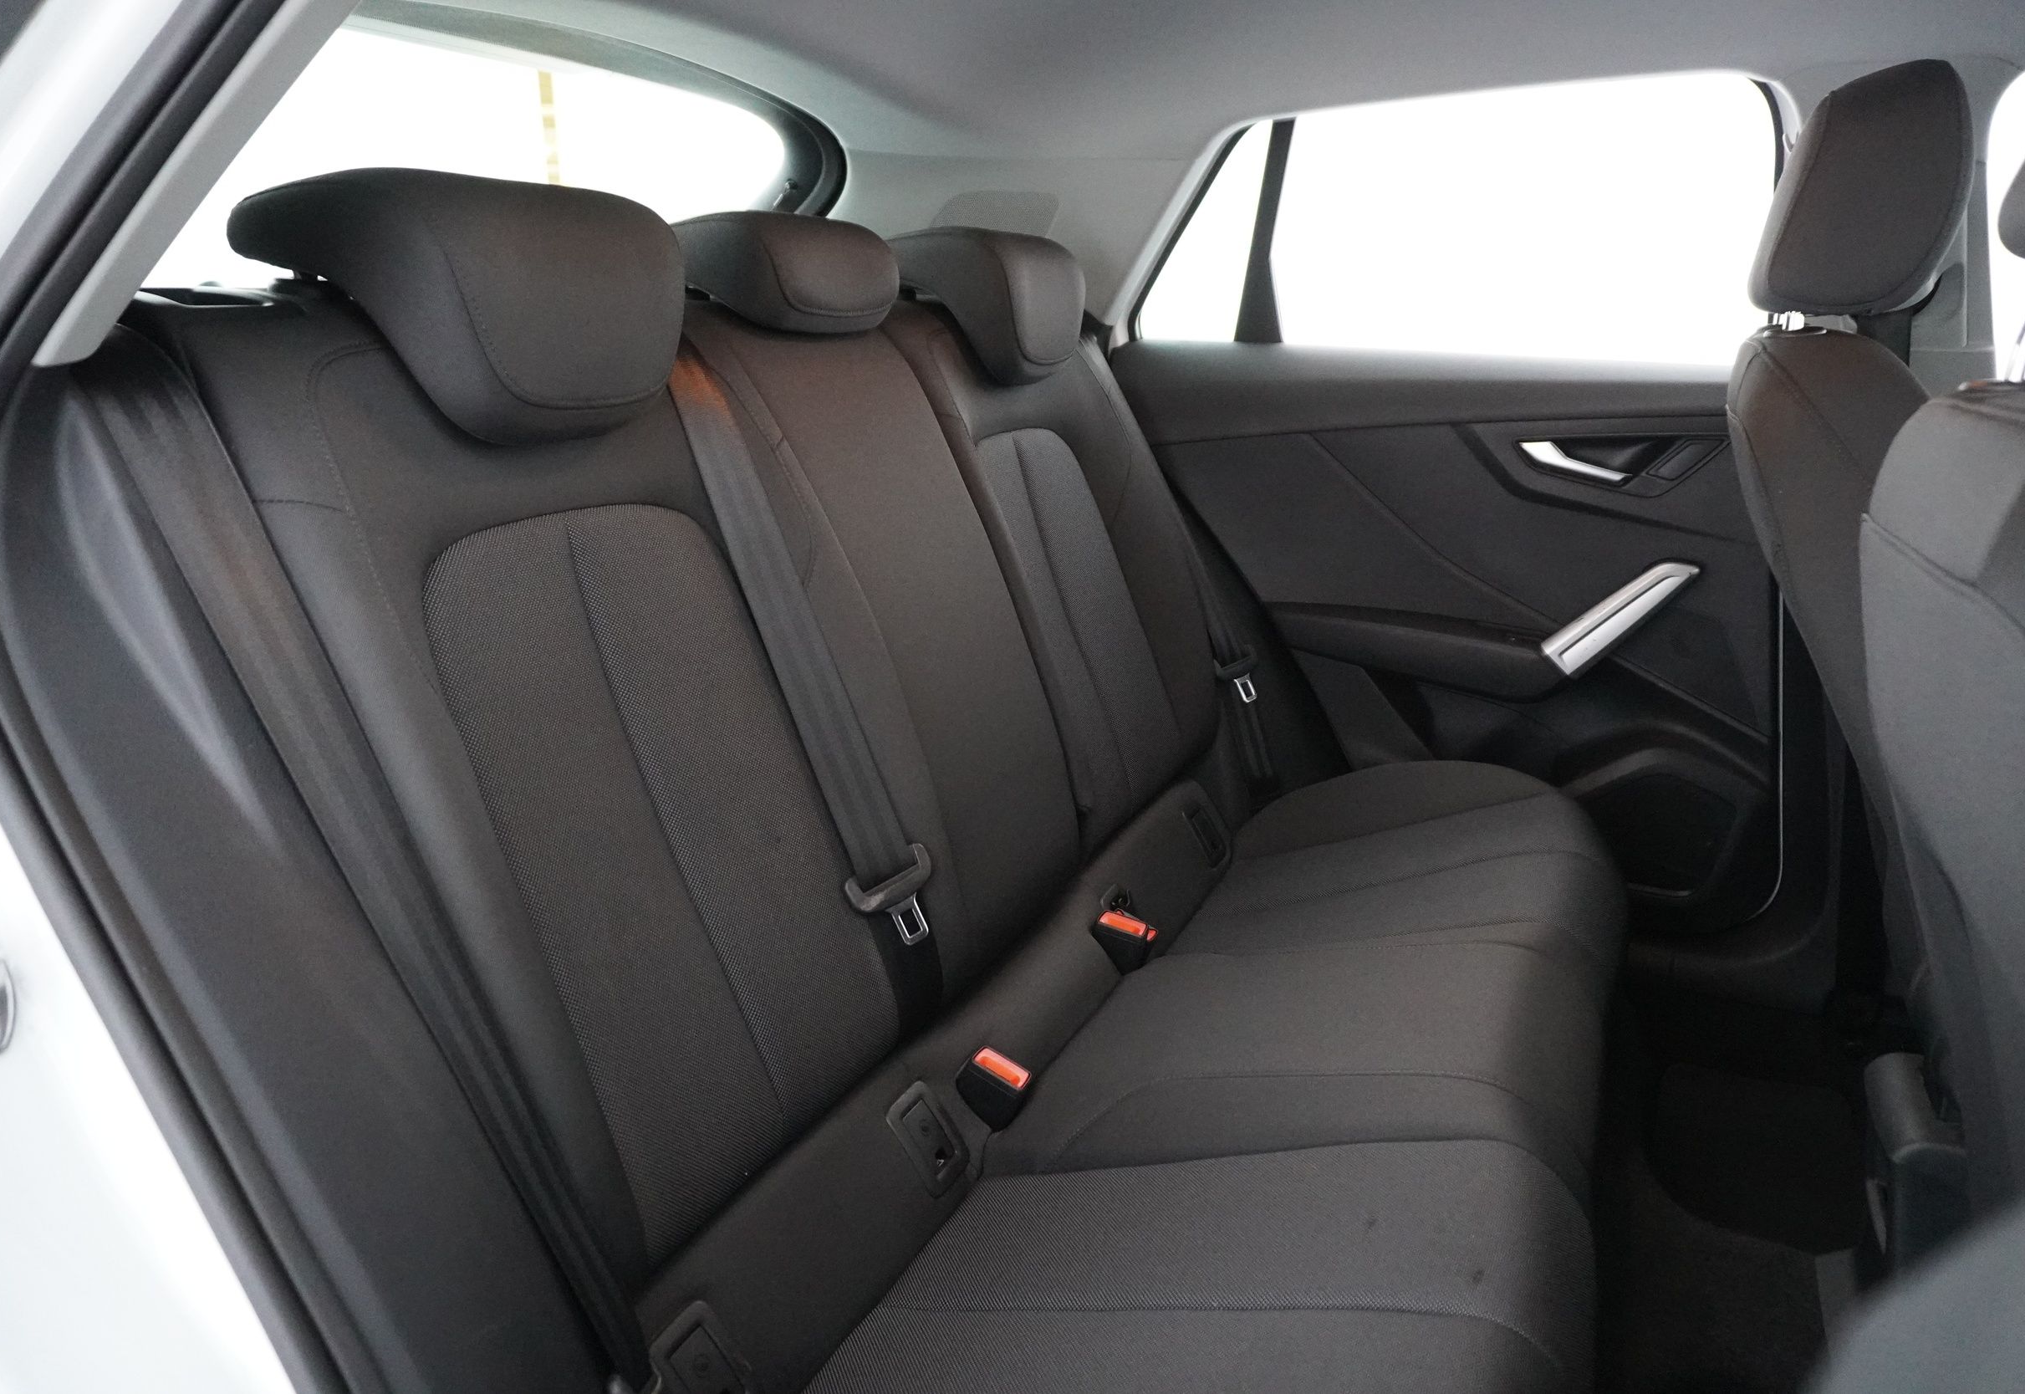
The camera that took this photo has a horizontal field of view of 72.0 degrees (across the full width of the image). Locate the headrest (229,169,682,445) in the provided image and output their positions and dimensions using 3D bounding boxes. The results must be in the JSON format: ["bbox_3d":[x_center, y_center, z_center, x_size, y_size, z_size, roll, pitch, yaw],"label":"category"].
[{"bbox_3d":[-0.342,-0.253,0.899,0.195,0.160,0.240,7,17,24],"label":"headrest"}]

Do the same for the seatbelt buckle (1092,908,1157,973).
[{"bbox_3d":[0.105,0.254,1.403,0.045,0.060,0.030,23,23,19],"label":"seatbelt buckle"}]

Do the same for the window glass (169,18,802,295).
[{"bbox_3d":[-0.654,-0.495,1.393,0.090,0.380,1.060,49,29,6],"label":"window glass"}]

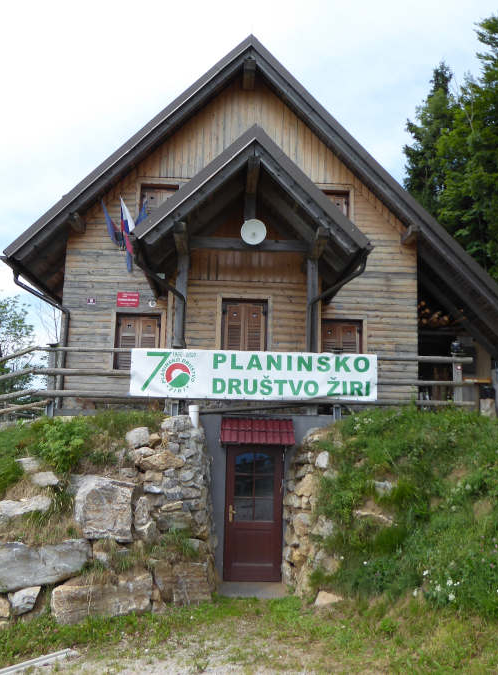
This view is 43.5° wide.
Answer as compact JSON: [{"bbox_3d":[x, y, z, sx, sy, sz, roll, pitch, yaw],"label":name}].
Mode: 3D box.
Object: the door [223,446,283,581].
[{"bbox_3d":[0.082,2.644,9.448,0.887,2.002,0.080,2,-8,-2],"label":"door"}]

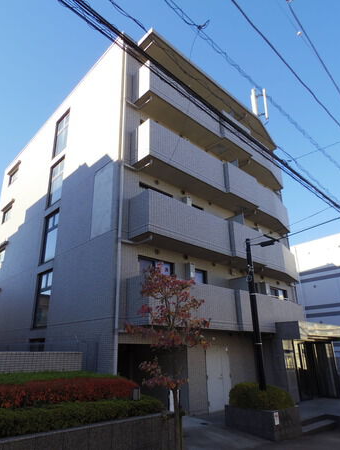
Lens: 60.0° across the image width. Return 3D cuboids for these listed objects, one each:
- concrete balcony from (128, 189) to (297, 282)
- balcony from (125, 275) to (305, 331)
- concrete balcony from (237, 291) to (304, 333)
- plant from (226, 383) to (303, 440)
[{"bbox_3d":[3.067,1.051,13.624,1.224,1.499,11.424,-21,-29,41],"label":"concrete balcony"},{"bbox_3d":[3.114,3.710,12.582,1.224,1.499,11.424,-21,-29,41],"label":"balcony"},{"bbox_3d":[4.696,4.255,13.960,1.224,1.499,6.885,-19,-28,39],"label":"concrete balcony"},{"bbox_3d":[2.621,5.239,8.451,1.071,1.204,1.428,12,-25,-29],"label":"plant"}]

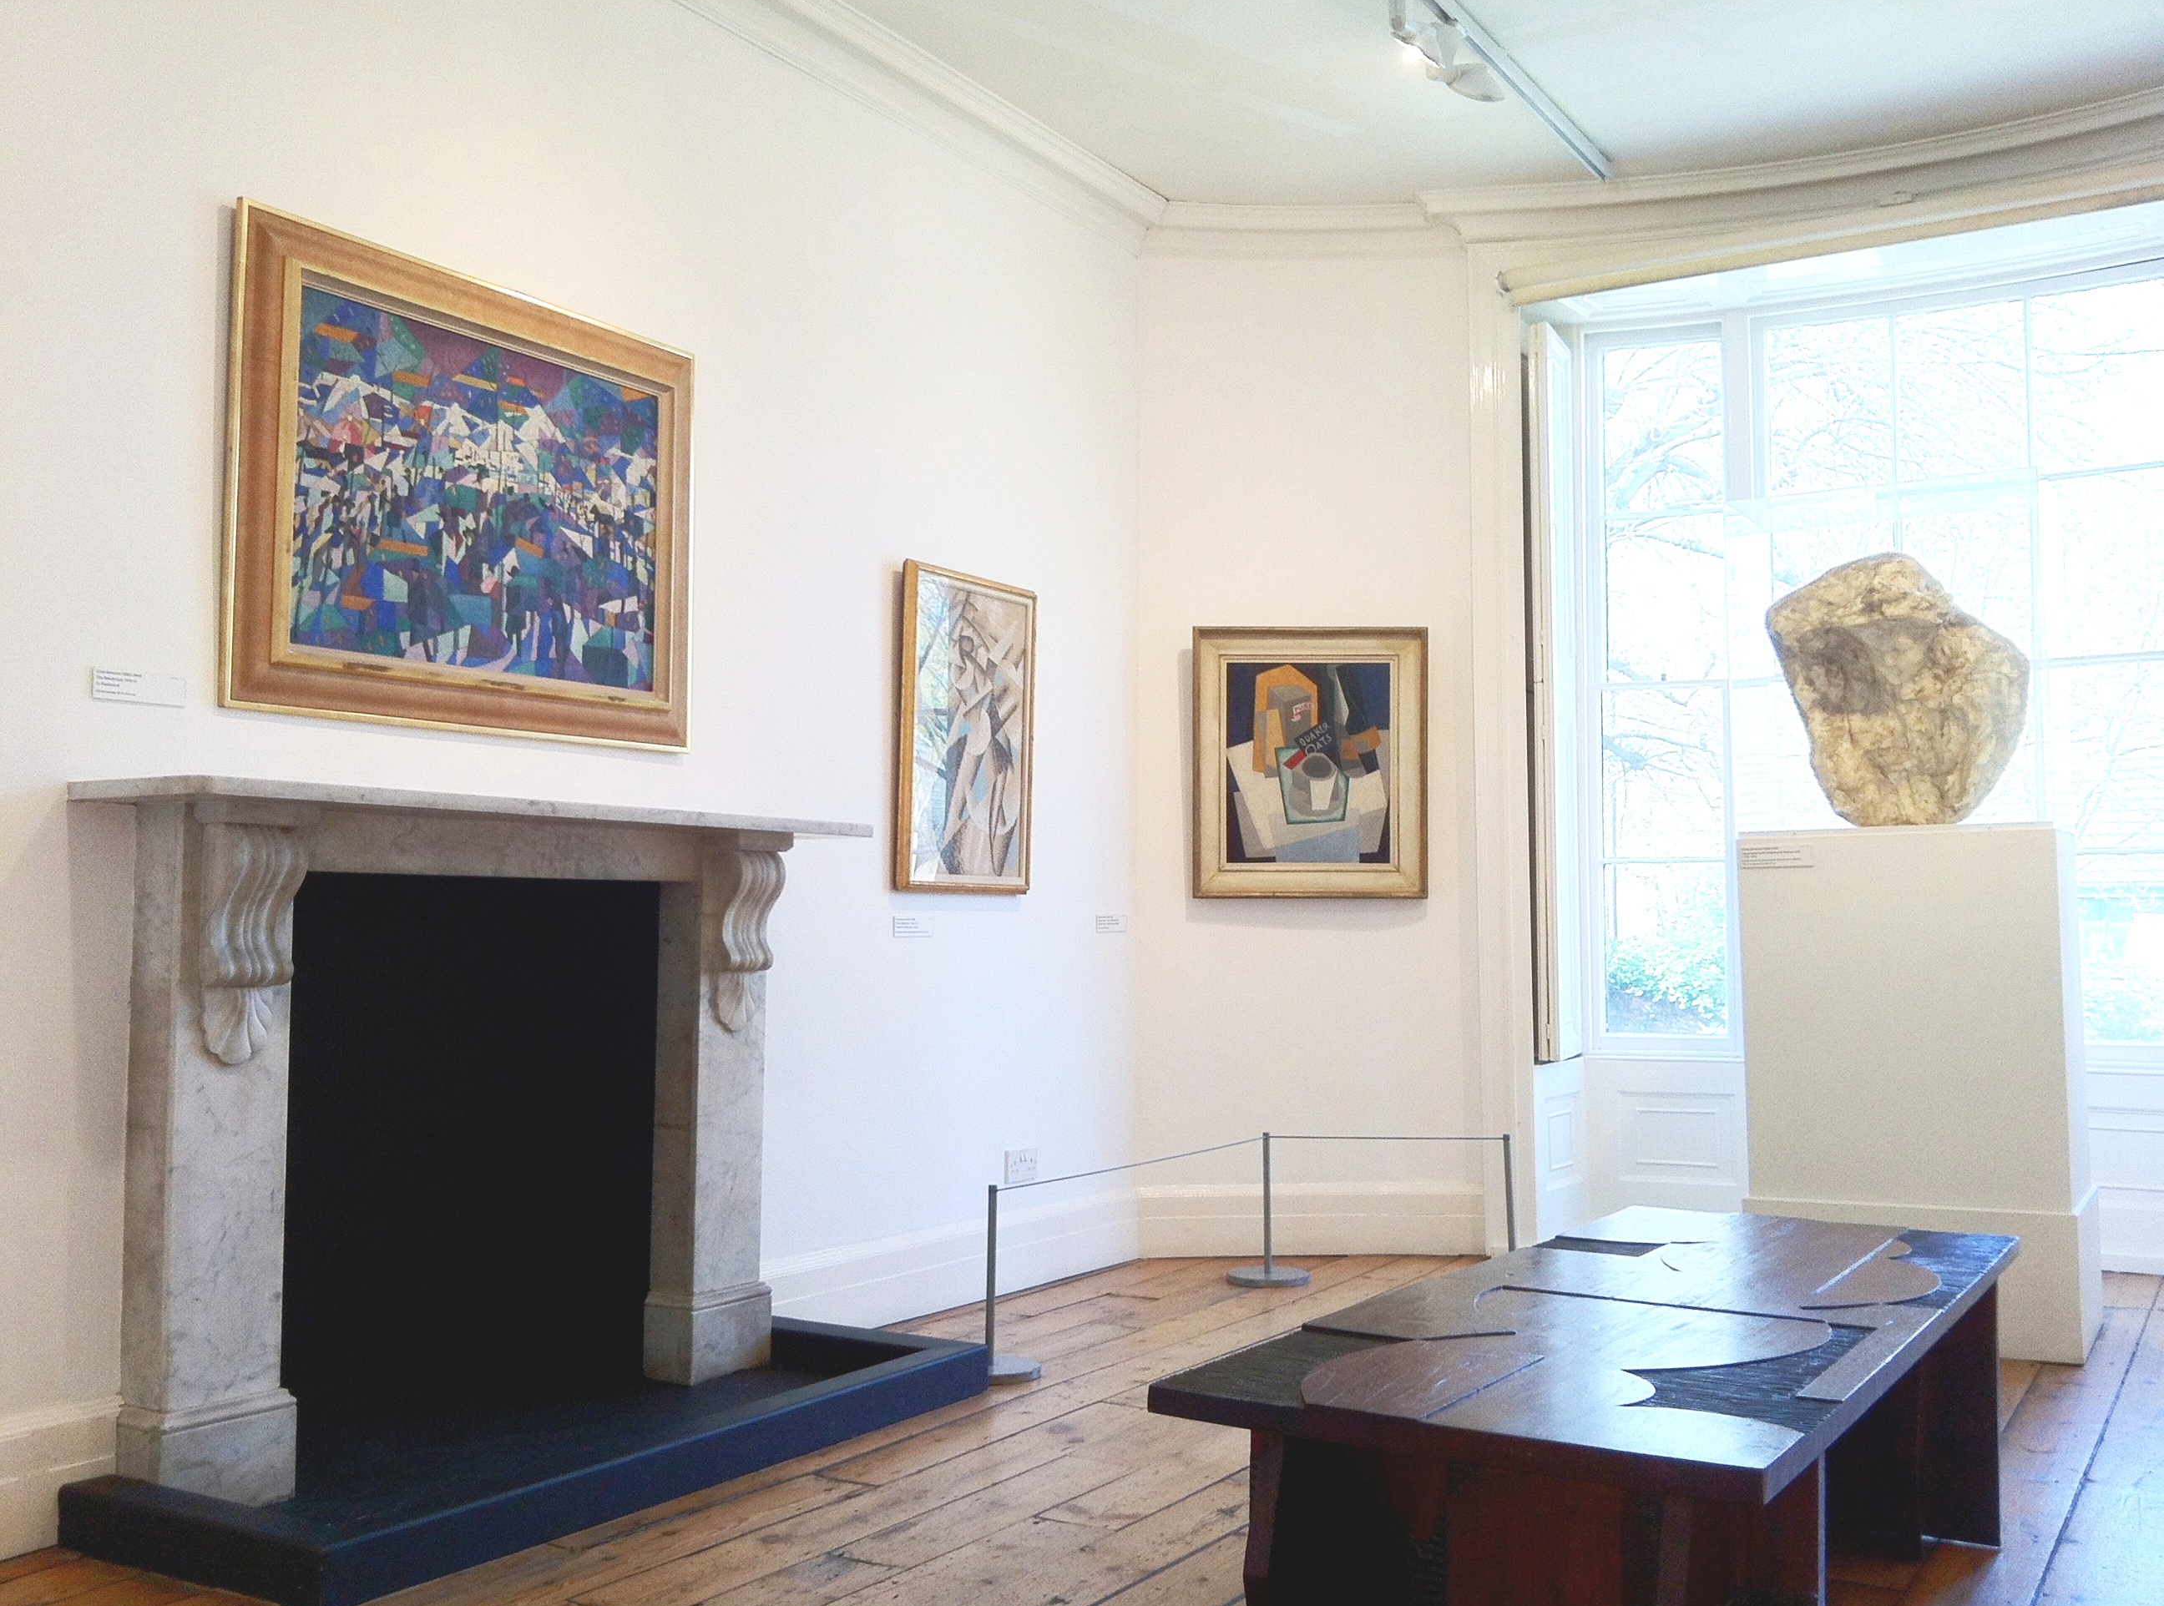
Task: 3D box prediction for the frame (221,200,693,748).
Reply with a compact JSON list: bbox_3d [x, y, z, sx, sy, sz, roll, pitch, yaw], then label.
[{"bbox_3d":[-1.143,-0.558,4.155,0.050,0.859,1.154,-2,-4,30],"label":"frame"}]

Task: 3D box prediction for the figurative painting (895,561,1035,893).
[{"bbox_3d":[-0.294,-0.174,5.585,0.040,0.809,0.574,-2,-4,30],"label":"figurative painting"}]

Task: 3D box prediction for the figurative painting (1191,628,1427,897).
[{"bbox_3d":[0.672,-0.117,6.434,0.692,0.796,0.055,0,-4,-2],"label":"figurative painting"}]

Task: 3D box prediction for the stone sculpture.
[{"bbox_3d":[1.886,-0.260,5.050,0.570,0.615,0.280,-2,-4,27],"label":"stone sculpture"}]

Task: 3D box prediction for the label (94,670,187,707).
[{"bbox_3d":[-1.527,-0.184,3.542,0.005,0.050,0.172,-2,-4,30],"label":"label"}]

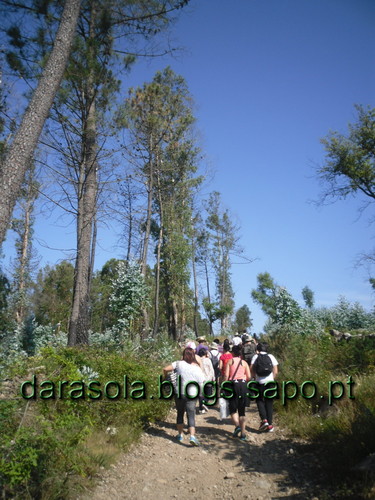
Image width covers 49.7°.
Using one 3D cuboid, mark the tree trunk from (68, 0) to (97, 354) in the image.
[{"bbox_3d":[-3.086,-2.961,12.507,0.580,11.630,0.550,-2,-15,0],"label":"tree trunk"}]

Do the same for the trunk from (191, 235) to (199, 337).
[{"bbox_3d":[0.450,2.403,28.342,0.340,7.310,0.320,-2,-15,0],"label":"trunk"}]

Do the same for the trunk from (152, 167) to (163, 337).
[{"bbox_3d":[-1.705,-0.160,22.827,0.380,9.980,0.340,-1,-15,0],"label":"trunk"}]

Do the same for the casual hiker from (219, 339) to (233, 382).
[{"bbox_3d":[1.032,3.186,10.638,0.480,1.626,0.380,-1,-15,5],"label":"casual hiker"}]

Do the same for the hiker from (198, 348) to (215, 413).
[{"bbox_3d":[0.445,3.318,10.292,0.520,1.576,0.420,-1,-15,5],"label":"hiker"}]

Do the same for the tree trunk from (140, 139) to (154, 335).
[{"bbox_3d":[-2.150,-1.038,22.547,0.440,11.580,0.420,0,-15,0],"label":"tree trunk"}]

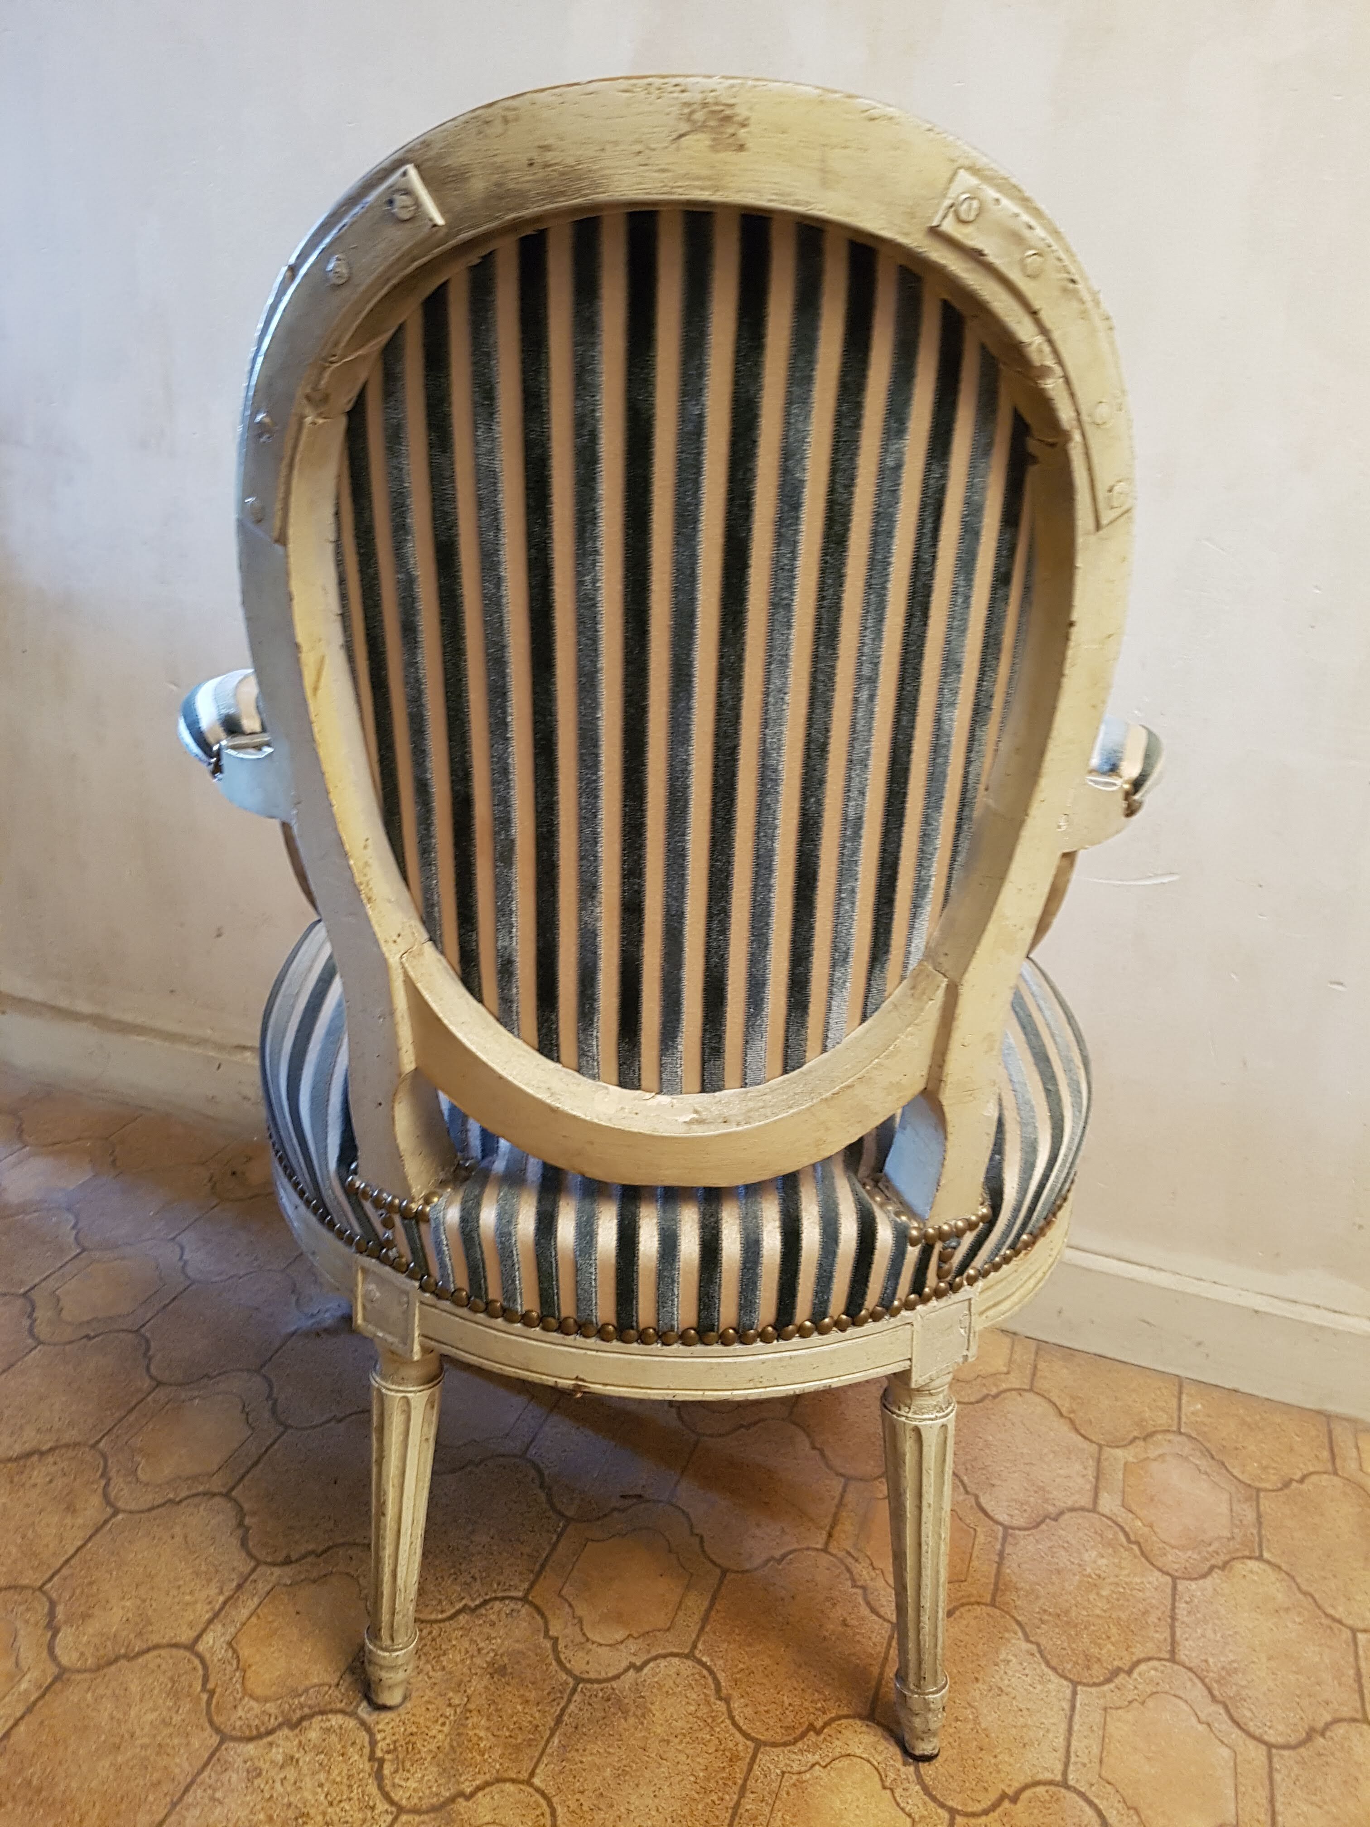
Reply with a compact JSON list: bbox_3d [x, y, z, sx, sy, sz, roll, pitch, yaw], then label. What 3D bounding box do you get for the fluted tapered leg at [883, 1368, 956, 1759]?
[{"bbox_3d":[0.158,0.436,0.918,0.047,0.288,0.047,-1,14,10],"label":"fluted tapered leg"}]

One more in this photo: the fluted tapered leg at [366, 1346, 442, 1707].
[{"bbox_3d":[-0.192,0.413,0.921,0.047,0.286,0.047,3,17,-10],"label":"fluted tapered leg"}]

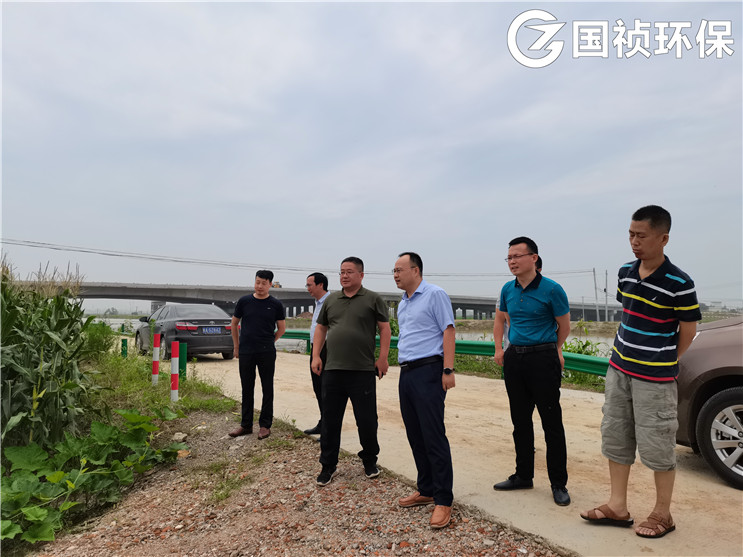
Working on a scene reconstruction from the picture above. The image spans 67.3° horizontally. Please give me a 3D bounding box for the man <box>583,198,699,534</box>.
[{"bbox_3d":[1.502,0.483,3.082,0.420,1.770,0.550,2,-4,-41],"label":"man"}]

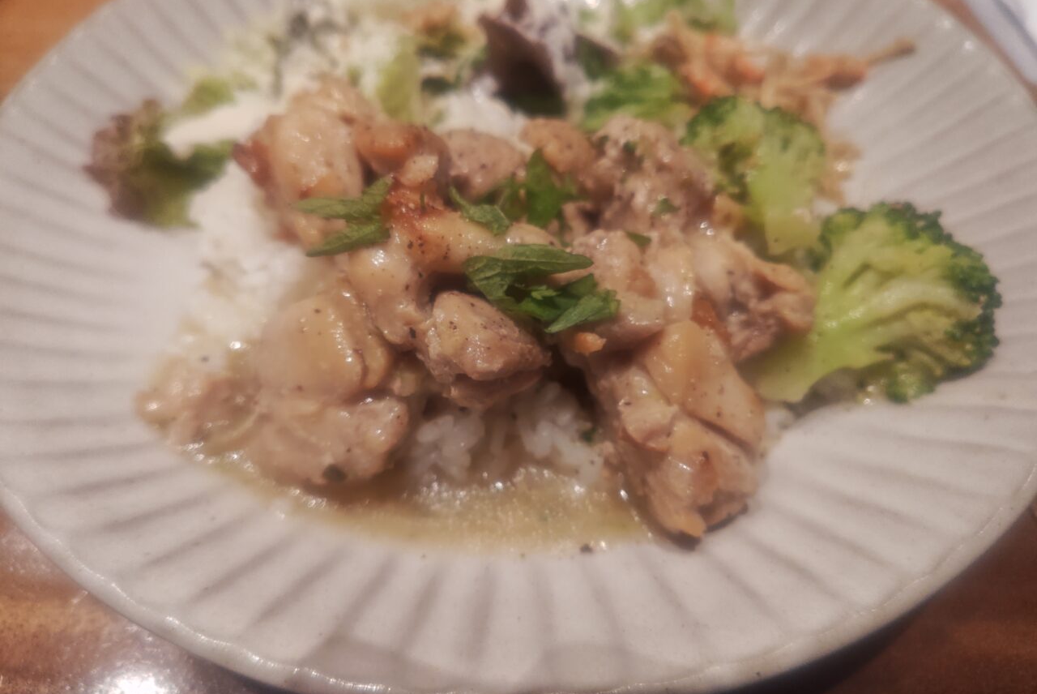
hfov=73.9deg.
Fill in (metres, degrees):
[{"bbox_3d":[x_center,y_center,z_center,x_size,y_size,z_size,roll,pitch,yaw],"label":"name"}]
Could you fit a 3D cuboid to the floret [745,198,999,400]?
[{"bbox_3d":[0.070,-0.009,0.135,0.048,0.027,0.039,-23,59,-5],"label":"floret"}]

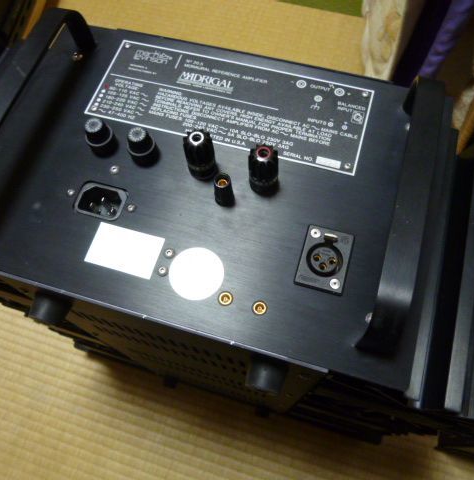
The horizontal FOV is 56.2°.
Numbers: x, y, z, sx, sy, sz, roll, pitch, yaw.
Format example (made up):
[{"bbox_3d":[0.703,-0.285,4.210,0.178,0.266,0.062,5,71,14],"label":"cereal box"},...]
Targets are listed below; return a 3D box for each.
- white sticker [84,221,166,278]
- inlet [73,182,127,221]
[{"bbox_3d":[-0.064,0.006,0.252,0.040,0.001,0.025,14,68,9],"label":"white sticker"},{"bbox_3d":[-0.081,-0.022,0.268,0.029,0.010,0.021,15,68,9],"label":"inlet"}]

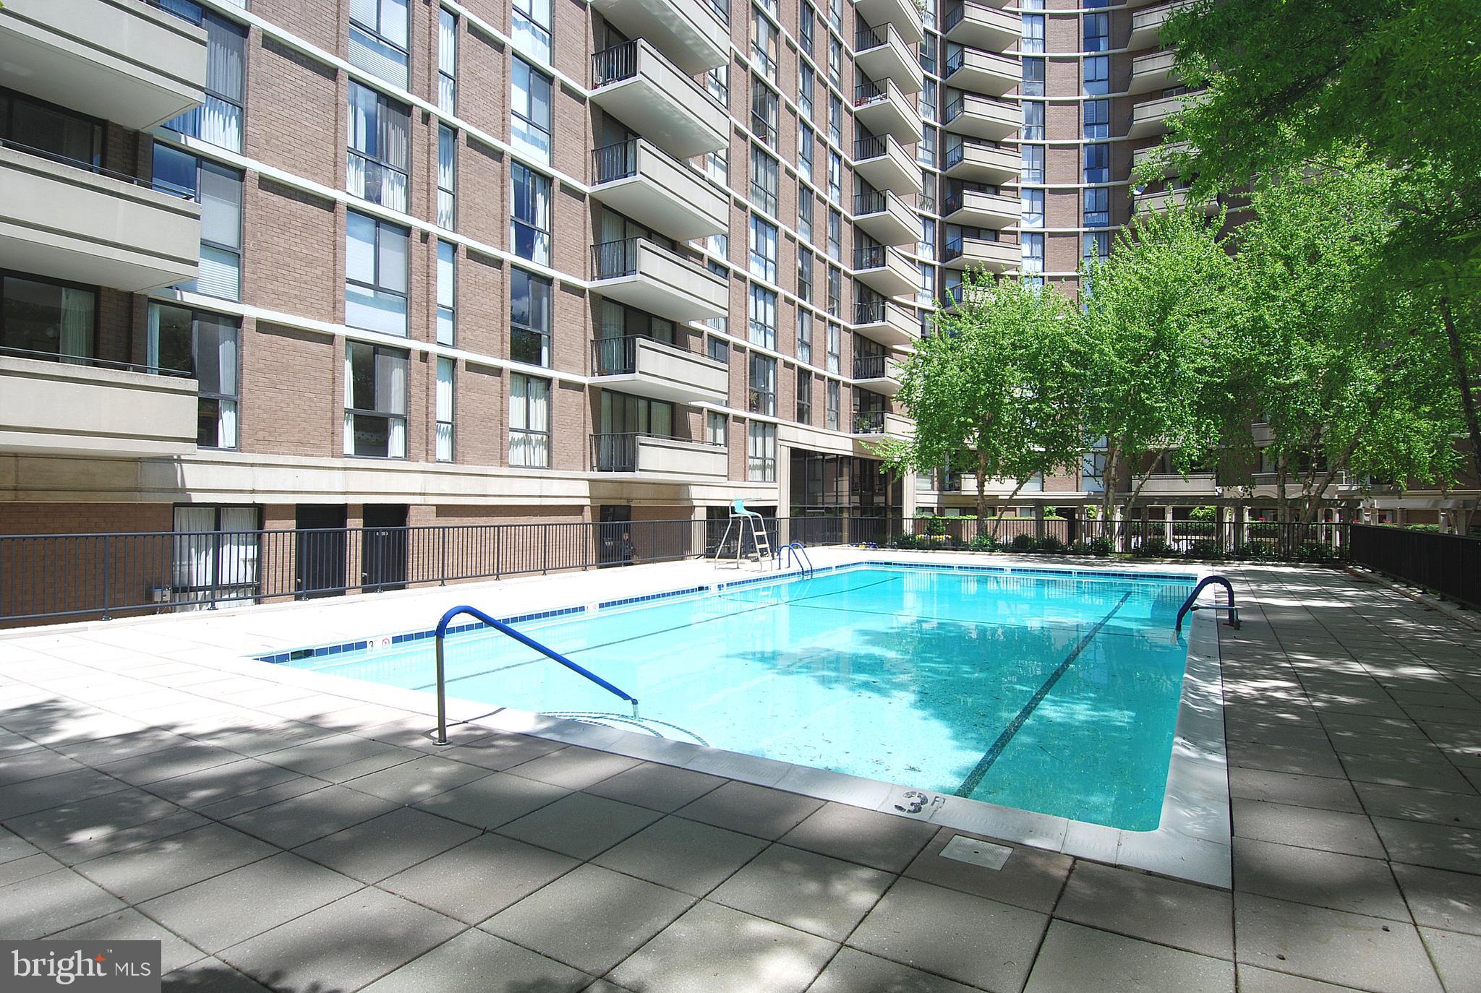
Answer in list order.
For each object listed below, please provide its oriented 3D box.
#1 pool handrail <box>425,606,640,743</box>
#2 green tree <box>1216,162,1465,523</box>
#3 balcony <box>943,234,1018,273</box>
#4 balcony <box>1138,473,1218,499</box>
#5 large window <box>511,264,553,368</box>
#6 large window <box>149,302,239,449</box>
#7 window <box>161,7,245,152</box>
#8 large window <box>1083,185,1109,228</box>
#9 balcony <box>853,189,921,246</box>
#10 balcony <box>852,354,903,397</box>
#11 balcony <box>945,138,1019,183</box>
[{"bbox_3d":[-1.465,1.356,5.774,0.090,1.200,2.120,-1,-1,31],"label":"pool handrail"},{"bbox_3d":[18.844,-4.241,23.300,7.000,12.560,6.700,-1,-1,32],"label":"green tree"},{"bbox_3d":[13.750,-13.640,42.000,4.100,1.120,1.750,0,-1,-20],"label":"balcony"},{"bbox_3d":[24.595,-0.629,42.105,4.087,1.220,1.779,0,-1,20],"label":"balcony"},{"bbox_3d":[-5.320,-4.530,18.865,0.120,2.360,1.380,-1,-1,32],"label":"large window"},{"bbox_3d":[-9.258,-2.003,12.600,0.150,2.360,1.420,-1,-1,32],"label":"large window"},{"bbox_3d":[-9.401,-7.386,12.977,0.150,2.421,1.305,0,-1,32],"label":"window"},{"bbox_3d":[21.050,-17.057,43.950,1.420,2.360,0.150,0,-1,6],"label":"large window"},{"bbox_3d":[7.366,-13.725,36.992,1.900,1.120,4.550,-1,-1,32],"label":"balcony"},{"bbox_3d":[7.444,-5.816,36.745,1.800,1.100,4.500,-1,-1,33],"label":"balcony"},{"bbox_3d":[14.016,-19.139,42.781,4.128,1.050,1.779,0,-1,-22],"label":"balcony"}]

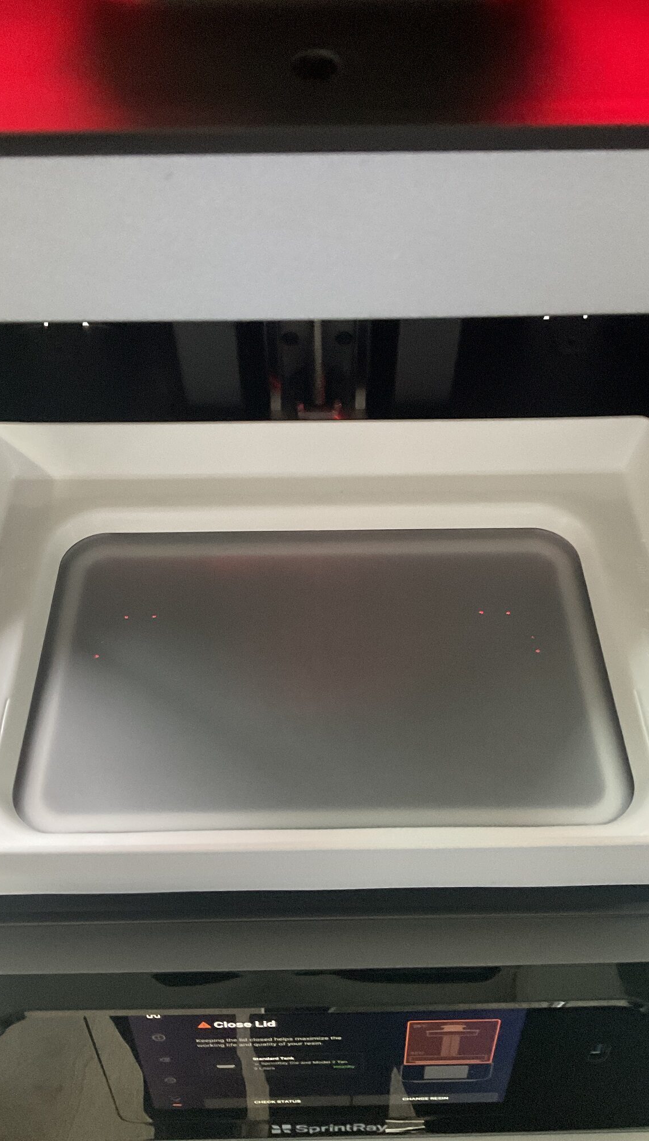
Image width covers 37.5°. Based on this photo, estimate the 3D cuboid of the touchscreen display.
[{"bbox_3d":[0.002,0.201,0.404,0.157,0.089,0.010,-1,38,0],"label":"touchscreen display"}]

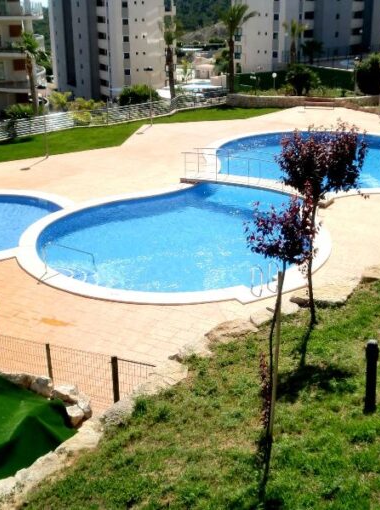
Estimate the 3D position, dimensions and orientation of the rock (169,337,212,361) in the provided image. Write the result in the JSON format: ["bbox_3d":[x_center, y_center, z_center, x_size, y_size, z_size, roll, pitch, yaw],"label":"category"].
[{"bbox_3d":[0.009,1.646,11.757,0.751,0.320,0.500,0,21,0],"label":"rock"}]

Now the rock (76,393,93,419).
[{"bbox_3d":[-1.872,2.670,11.850,0.270,0.280,0.360,7,22,18],"label":"rock"}]

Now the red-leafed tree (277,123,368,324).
[{"bbox_3d":[2.163,-0.427,11.229,1.435,3.521,1.363,4,21,11],"label":"red-leafed tree"}]

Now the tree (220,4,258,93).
[{"bbox_3d":[3.272,-14.238,46.500,2.600,6.143,2.600,-1,21,0],"label":"tree"}]

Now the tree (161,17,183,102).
[{"bbox_3d":[-1.294,-13.216,45.500,1.700,5.847,1.700,-1,21,0],"label":"tree"}]

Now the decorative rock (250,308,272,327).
[{"bbox_3d":[1.379,1.205,12.880,0.412,0.270,0.420,2,21,6],"label":"decorative rock"}]

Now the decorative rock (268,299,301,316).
[{"bbox_3d":[1.861,1.045,13.290,0.656,0.270,0.450,3,21,8],"label":"decorative rock"}]

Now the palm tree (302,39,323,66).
[{"bbox_3d":[12.370,-20.668,68.000,2.300,2.638,2.300,-1,21,0],"label":"palm tree"}]

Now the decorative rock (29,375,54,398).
[{"bbox_3d":[-2.570,2.276,11.559,0.436,0.330,0.400,-6,22,-14],"label":"decorative rock"}]

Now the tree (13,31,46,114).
[{"bbox_3d":[-9.255,-10.452,39.000,2.000,5.165,2.000,-6,22,-12],"label":"tree"}]

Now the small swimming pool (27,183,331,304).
[{"bbox_3d":[-0.235,-0.700,20.383,8.477,0.500,10.274,0,21,0],"label":"small swimming pool"}]

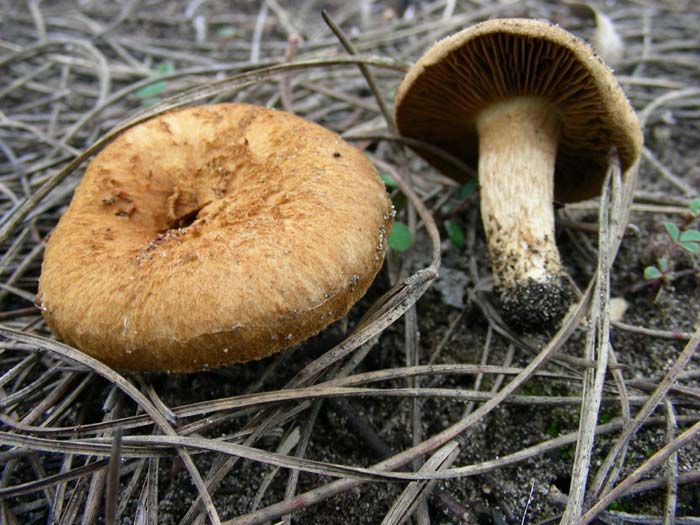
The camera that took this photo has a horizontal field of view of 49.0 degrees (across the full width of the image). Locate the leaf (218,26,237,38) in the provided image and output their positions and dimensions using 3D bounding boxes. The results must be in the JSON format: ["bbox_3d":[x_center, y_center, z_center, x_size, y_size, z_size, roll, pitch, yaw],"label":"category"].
[{"bbox_3d":[-0.044,-0.083,0.278,0.006,0.002,0.005,0,42,0],"label":"leaf"}]

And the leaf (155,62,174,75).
[{"bbox_3d":[-0.061,-0.064,0.254,0.006,0.002,0.005,0,45,0],"label":"leaf"}]

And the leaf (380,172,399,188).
[{"bbox_3d":[0.010,-0.022,0.203,0.005,0.002,0.005,0,45,0],"label":"leaf"}]

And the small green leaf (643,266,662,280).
[{"bbox_3d":[0.069,0.002,0.174,0.005,0.002,0.004,0,50,0],"label":"small green leaf"}]

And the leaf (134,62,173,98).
[{"bbox_3d":[-0.063,-0.059,0.247,0.012,0.004,0.012,0,45,0],"label":"leaf"}]

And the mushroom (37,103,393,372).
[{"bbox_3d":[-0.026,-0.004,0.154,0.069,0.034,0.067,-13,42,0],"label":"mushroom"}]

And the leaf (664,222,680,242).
[{"bbox_3d":[0.077,-0.007,0.183,0.004,0.002,0.005,0,55,0],"label":"leaf"}]

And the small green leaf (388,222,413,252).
[{"bbox_3d":[0.012,-0.006,0.185,0.006,0.002,0.007,0,60,0],"label":"small green leaf"}]

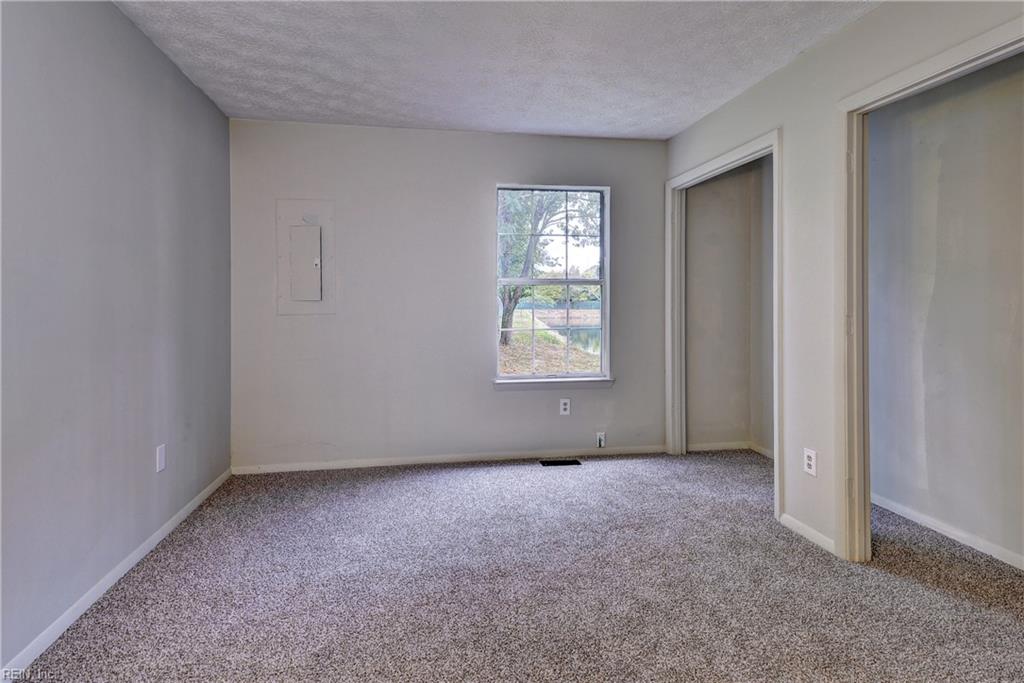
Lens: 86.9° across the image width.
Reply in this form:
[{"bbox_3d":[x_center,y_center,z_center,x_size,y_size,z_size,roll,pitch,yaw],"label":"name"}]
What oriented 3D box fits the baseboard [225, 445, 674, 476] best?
[{"bbox_3d":[-0.350,0.860,3.937,3.158,0.071,0.018,-1,3,-10],"label":"baseboard"}]

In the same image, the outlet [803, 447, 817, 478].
[{"bbox_3d":[1.458,0.591,2.651,0.012,0.120,0.079,-1,3,-10],"label":"outlet"}]

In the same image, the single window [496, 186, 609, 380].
[{"bbox_3d":[0.313,-0.425,4.024,0.861,1.416,0.099,-1,3,-10],"label":"single window"}]

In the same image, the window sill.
[{"bbox_3d":[0.327,0.314,4.035,0.916,0.077,0.089,-1,3,-10],"label":"window sill"}]

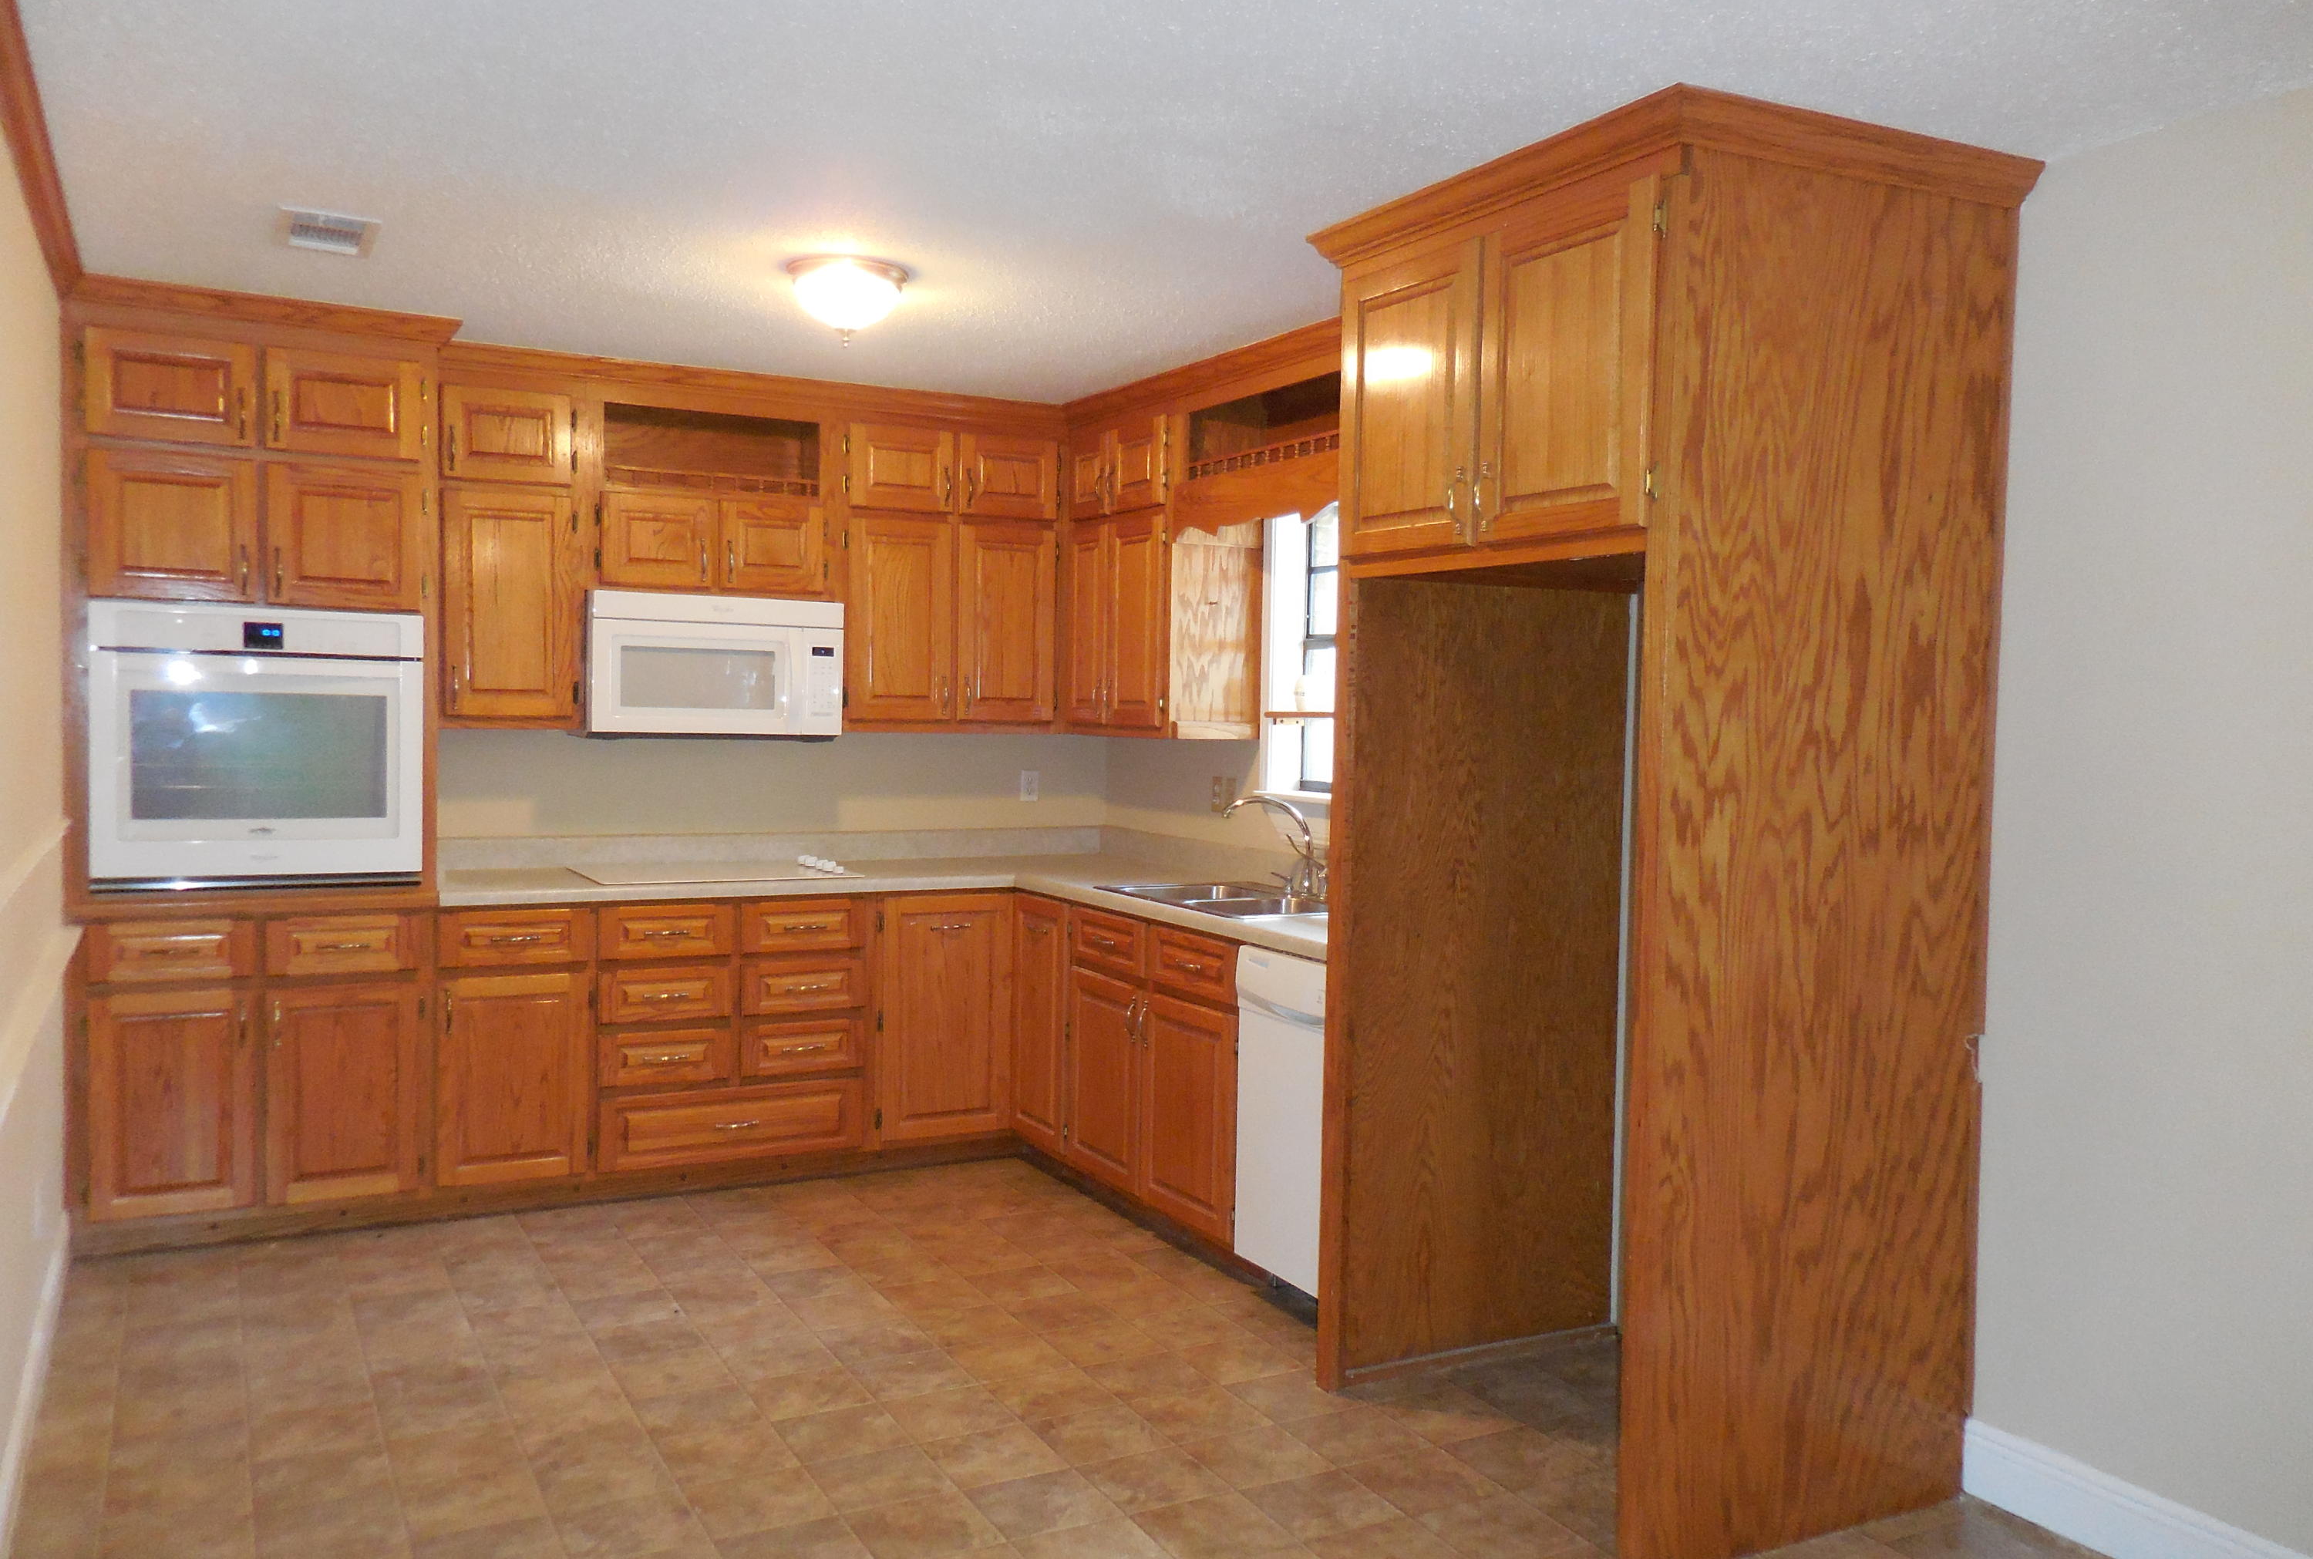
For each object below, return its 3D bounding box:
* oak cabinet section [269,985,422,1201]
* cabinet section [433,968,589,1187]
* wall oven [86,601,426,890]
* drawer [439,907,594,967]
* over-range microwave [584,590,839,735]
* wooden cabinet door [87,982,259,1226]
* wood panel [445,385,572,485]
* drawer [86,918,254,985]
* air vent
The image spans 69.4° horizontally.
[{"bbox_3d":[-2.185,0.841,4.505,0.368,0.575,0.030,0,3,-24],"label":"oak cabinet section"},{"bbox_3d":[-1.797,0.833,4.681,0.387,0.580,0.030,0,3,-24],"label":"cabinet section"},{"bbox_3d":[-2.441,-0.091,4.559,0.757,0.724,0.600,0,3,-29],"label":"wall oven"},{"bbox_3d":[-1.856,0.427,4.791,0.389,0.156,0.380,0,3,-27],"label":"drawer"},{"bbox_3d":[-1.395,-0.349,5.221,0.755,0.416,0.400,0,3,-24],"label":"over-range microwave"},{"bbox_3d":[-2.521,0.828,4.287,0.368,0.575,0.040,0,3,-27],"label":"wooden cabinet door"},{"bbox_3d":[-1.883,-0.993,4.840,0.354,0.259,0.040,0,3,-27],"label":"wood panel"},{"bbox_3d":[-2.605,0.424,4.431,0.366,0.159,0.450,0,3,-29],"label":"drawer"},{"bbox_3d":[-1.834,-1.202,3.691,0.197,0.025,0.350,0,3,-29],"label":"air vent"}]

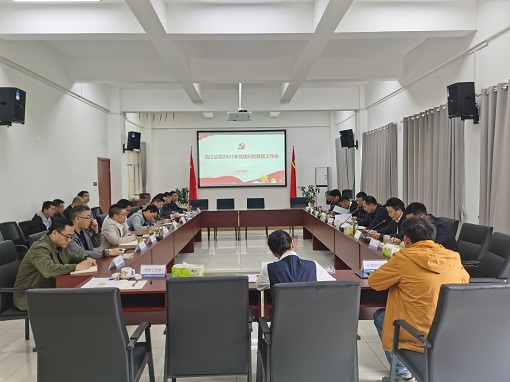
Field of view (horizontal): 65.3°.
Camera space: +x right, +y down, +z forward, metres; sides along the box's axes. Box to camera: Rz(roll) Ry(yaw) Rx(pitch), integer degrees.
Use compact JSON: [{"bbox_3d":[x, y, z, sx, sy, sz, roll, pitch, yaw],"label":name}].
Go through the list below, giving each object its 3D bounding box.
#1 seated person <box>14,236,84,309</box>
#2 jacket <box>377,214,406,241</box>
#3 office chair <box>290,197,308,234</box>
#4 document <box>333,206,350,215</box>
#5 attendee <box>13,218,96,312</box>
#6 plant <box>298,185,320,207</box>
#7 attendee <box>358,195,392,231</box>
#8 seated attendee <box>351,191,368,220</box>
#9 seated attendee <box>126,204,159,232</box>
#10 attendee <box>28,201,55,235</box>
[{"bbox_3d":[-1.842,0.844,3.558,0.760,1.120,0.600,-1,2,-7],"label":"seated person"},{"bbox_3d":[1.988,0.585,5.233,0.660,0.620,0.560,-1,2,-14],"label":"jacket"},{"bbox_3d":[1.241,0.699,10.691,0.570,1.000,0.620,-1,2,-5],"label":"office chair"},{"bbox_3d":[1.519,0.372,6.993,0.297,0.015,0.210,15,25,-1],"label":"document"},{"bbox_3d":[-1.708,0.850,3.525,0.780,1.250,0.570,-1,2,-1],"label":"attendee"},{"bbox_3d":[1.863,0.325,13.452,0.720,1.100,0.700,-1,2,-1],"label":"plant"},{"bbox_3d":[1.982,0.717,6.209,0.760,1.250,0.570,-1,2,-11],"label":"attendee"},{"bbox_3d":[1.997,0.669,7.038,0.750,1.290,0.550,-1,2,-11],"label":"seated attendee"},{"bbox_3d":[-1.957,0.811,6.476,0.770,1.150,0.560,-1,2,7],"label":"seated attendee"},{"bbox_3d":[-2.907,0.780,5.884,0.780,1.260,0.520,-1,2,-1],"label":"attendee"}]

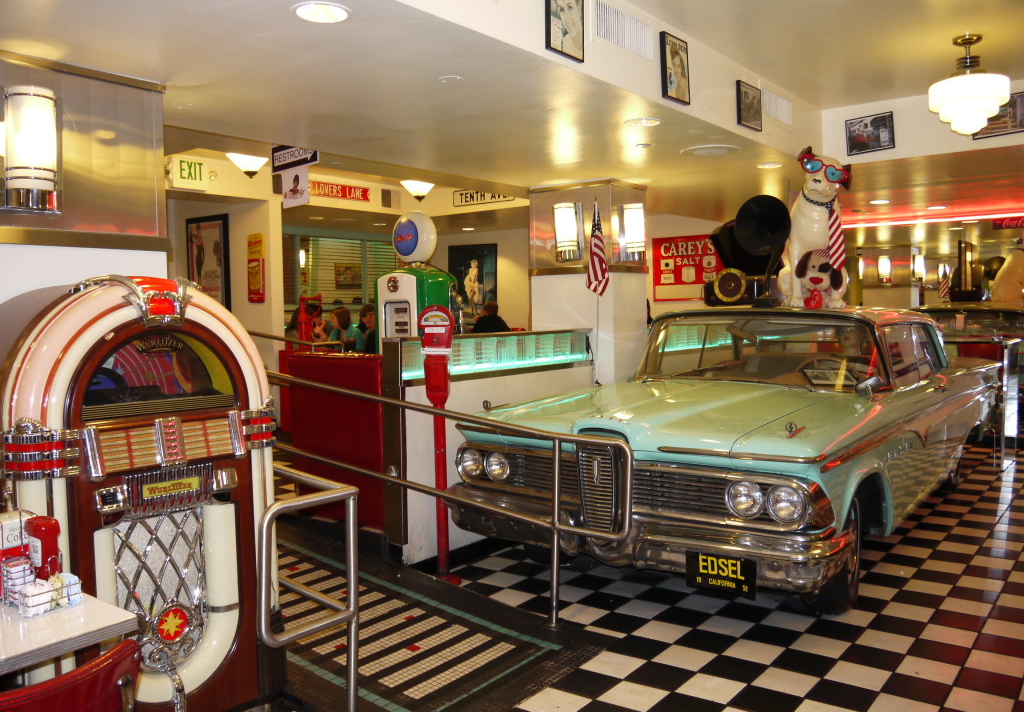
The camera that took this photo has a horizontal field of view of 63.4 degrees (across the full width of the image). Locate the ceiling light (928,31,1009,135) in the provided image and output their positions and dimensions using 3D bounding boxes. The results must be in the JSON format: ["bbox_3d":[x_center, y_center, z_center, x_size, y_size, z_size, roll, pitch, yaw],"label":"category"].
[{"bbox_3d":[2.435,-1.445,4.427,0.385,0.485,0.385,1,3,38],"label":"ceiling light"}]

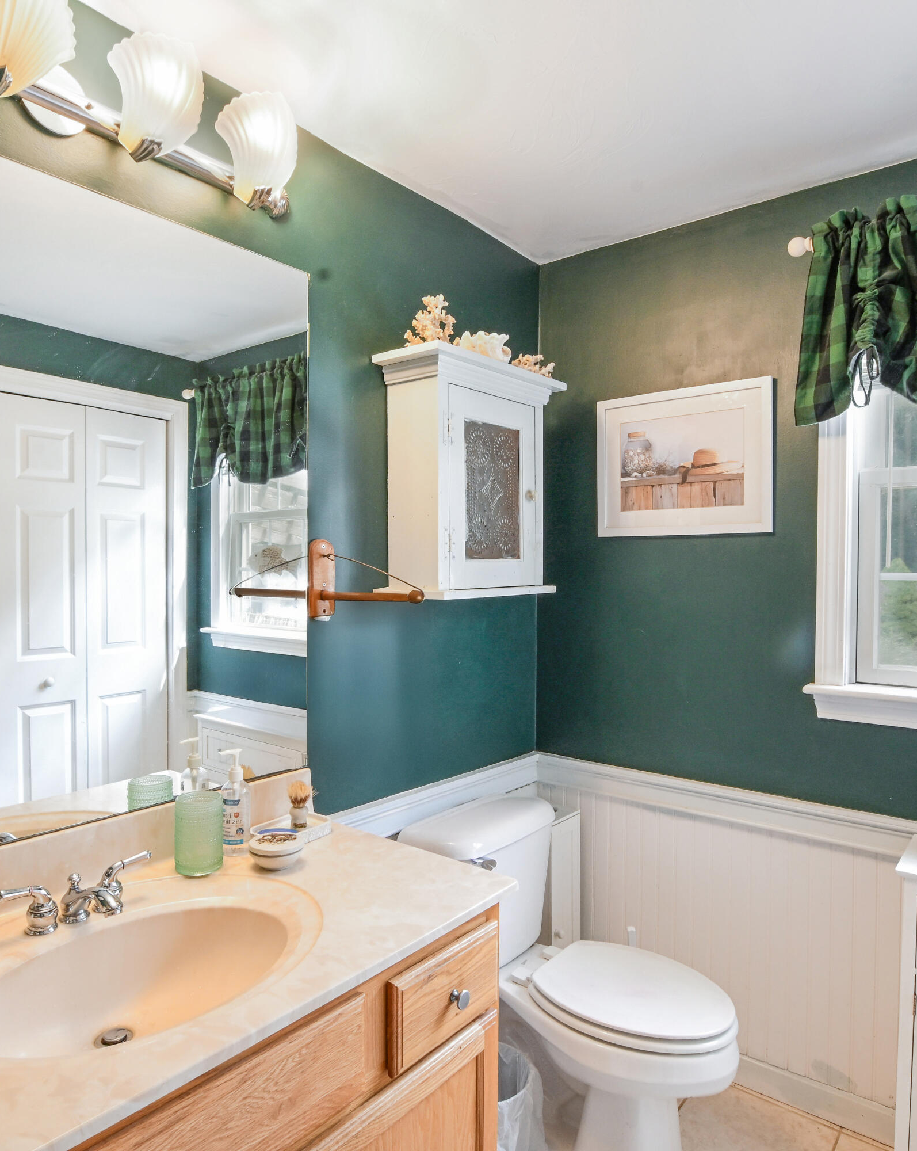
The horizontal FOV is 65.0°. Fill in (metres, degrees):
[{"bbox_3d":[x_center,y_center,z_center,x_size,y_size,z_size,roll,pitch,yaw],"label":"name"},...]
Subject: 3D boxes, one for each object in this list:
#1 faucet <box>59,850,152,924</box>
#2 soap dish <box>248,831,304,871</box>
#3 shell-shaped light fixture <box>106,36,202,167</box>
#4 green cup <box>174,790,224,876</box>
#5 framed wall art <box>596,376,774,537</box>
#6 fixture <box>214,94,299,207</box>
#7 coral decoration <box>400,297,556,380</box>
[{"bbox_3d":[-0.551,0.506,1.155,0.128,0.076,0.151,1,1,41],"label":"faucet"},{"bbox_3d":[-0.344,0.518,1.354,0.101,0.049,0.101,0,1,0],"label":"soap dish"},{"bbox_3d":[-0.522,-0.809,1.241,0.121,0.167,0.151,1,1,41],"label":"shell-shaped light fixture"},{"bbox_3d":[-0.485,0.475,1.337,0.089,0.133,0.089,0,1,0],"label":"green cup"},{"bbox_3d":[0.615,-0.316,2.016,0.499,0.405,0.022,1,1,37],"label":"framed wall art"},{"bbox_3d":[-0.384,-0.810,1.401,0.121,0.167,0.151,1,1,41],"label":"fixture"},{"bbox_3d":[0.051,-0.597,1.847,0.141,0.151,0.485,1,1,41],"label":"coral decoration"}]

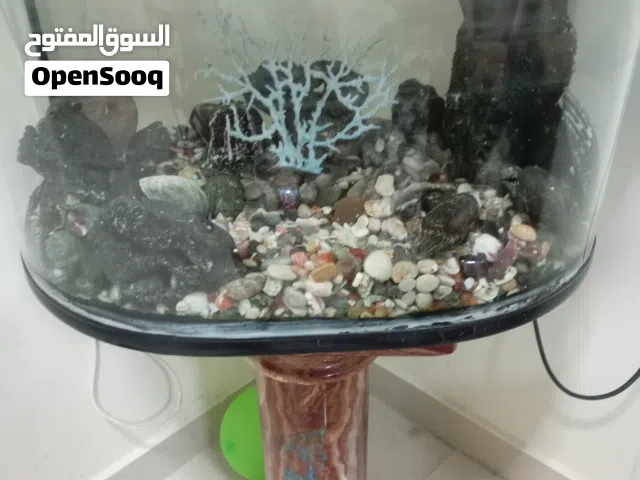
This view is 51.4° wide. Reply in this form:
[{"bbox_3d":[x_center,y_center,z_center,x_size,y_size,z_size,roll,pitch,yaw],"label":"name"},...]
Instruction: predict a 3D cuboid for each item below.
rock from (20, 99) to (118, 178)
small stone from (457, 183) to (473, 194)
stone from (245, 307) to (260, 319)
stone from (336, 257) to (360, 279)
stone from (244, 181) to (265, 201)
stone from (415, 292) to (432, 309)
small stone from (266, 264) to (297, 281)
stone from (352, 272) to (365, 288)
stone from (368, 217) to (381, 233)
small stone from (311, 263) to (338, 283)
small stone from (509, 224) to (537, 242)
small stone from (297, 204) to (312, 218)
[{"bbox_3d":[-0.271,-0.111,0.720,0.103,0.082,0.085,0,27,0],"label":"rock"},{"bbox_3d":[0.166,-0.059,0.764,0.018,0.014,0.017,0,27,0],"label":"small stone"},{"bbox_3d":[-0.064,0.069,0.630,0.015,0.011,0.013,0,28,0],"label":"stone"},{"bbox_3d":[0.030,0.030,0.710,0.026,0.022,0.022,0,28,0],"label":"stone"},{"bbox_3d":[-0.076,-0.058,0.775,0.023,0.021,0.022,0,27,0],"label":"stone"},{"bbox_3d":[0.102,0.060,0.655,0.017,0.015,0.016,-1,31,0],"label":"stone"},{"bbox_3d":[-0.040,0.034,0.694,0.031,0.015,0.022,-1,30,0],"label":"small stone"},{"bbox_3d":[0.038,0.040,0.655,0.012,0.015,0.011,0,27,0],"label":"stone"},{"bbox_3d":[0.062,-0.017,0.752,0.015,0.017,0.017,-1,30,0],"label":"stone"},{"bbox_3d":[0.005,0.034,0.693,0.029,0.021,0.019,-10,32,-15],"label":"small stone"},{"bbox_3d":[0.229,-0.007,0.751,0.031,0.019,0.023,3,31,7],"label":"small stone"},{"bbox_3d":[-0.018,-0.034,0.790,0.018,0.015,0.016,0,28,0],"label":"small stone"}]

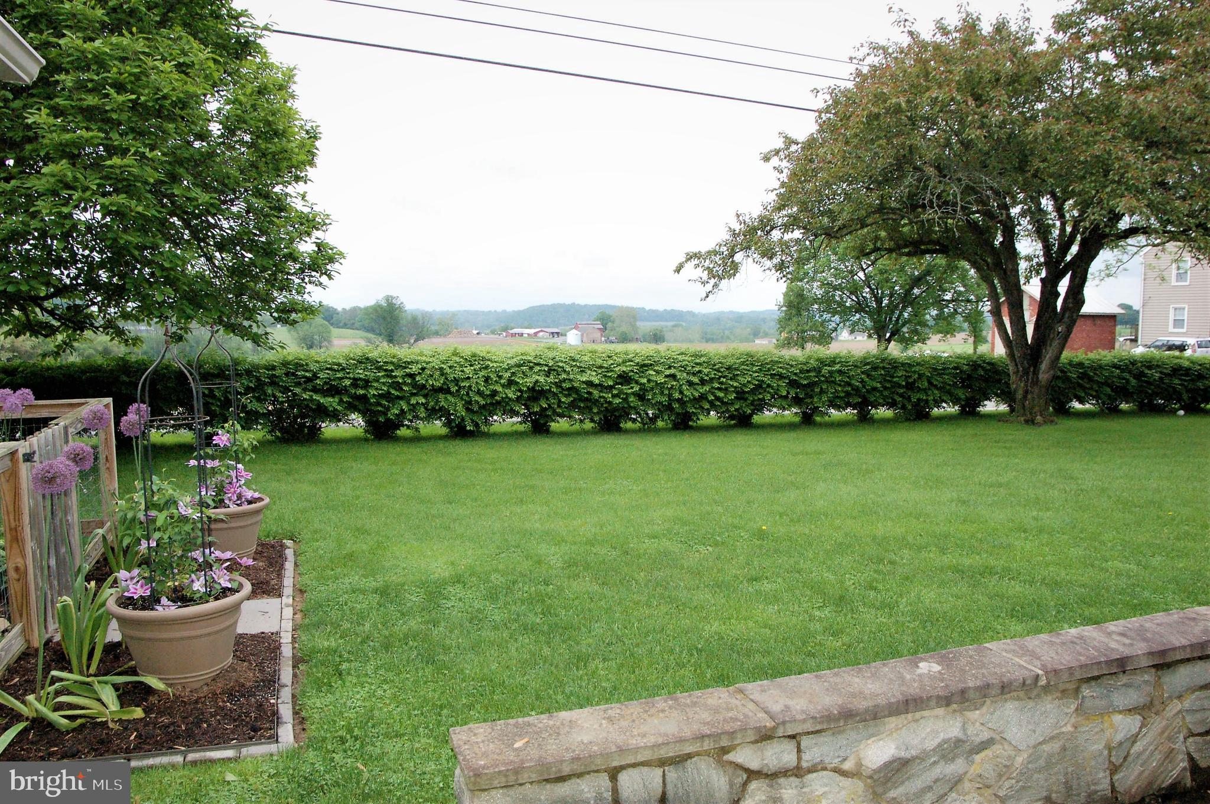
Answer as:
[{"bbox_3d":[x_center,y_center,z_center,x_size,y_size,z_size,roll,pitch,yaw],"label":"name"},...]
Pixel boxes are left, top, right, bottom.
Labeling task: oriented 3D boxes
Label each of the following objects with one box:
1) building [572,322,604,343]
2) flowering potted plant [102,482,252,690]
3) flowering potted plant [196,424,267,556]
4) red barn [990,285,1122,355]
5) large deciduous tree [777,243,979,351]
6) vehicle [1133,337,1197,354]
[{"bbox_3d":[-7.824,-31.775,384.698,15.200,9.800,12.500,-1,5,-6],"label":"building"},{"bbox_3d":[-1.913,0.776,3.793,0.610,0.900,0.610,0,5,0],"label":"flowering potted plant"},{"bbox_3d":[-2.729,0.615,6.020,0.600,0.930,0.600,0,5,0],"label":"flowering potted plant"},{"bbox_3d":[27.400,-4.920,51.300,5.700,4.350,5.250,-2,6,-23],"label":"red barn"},{"bbox_3d":[13.228,-4.749,40.739,10.000,6.440,9.000,0,5,0],"label":"large deciduous tree"},{"bbox_3d":[31.472,-2.787,46.859,1.800,1.600,4.500,-2,5,-20],"label":"vehicle"}]

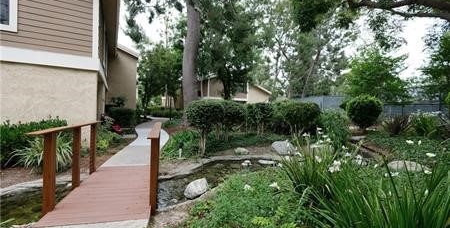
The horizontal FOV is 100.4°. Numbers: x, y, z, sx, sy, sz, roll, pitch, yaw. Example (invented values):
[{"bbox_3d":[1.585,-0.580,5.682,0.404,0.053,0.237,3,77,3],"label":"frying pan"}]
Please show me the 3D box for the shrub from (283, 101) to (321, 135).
[{"bbox_3d":[3.850,0.180,9.500,1.850,1.720,1.750,0,0,0],"label":"shrub"}]

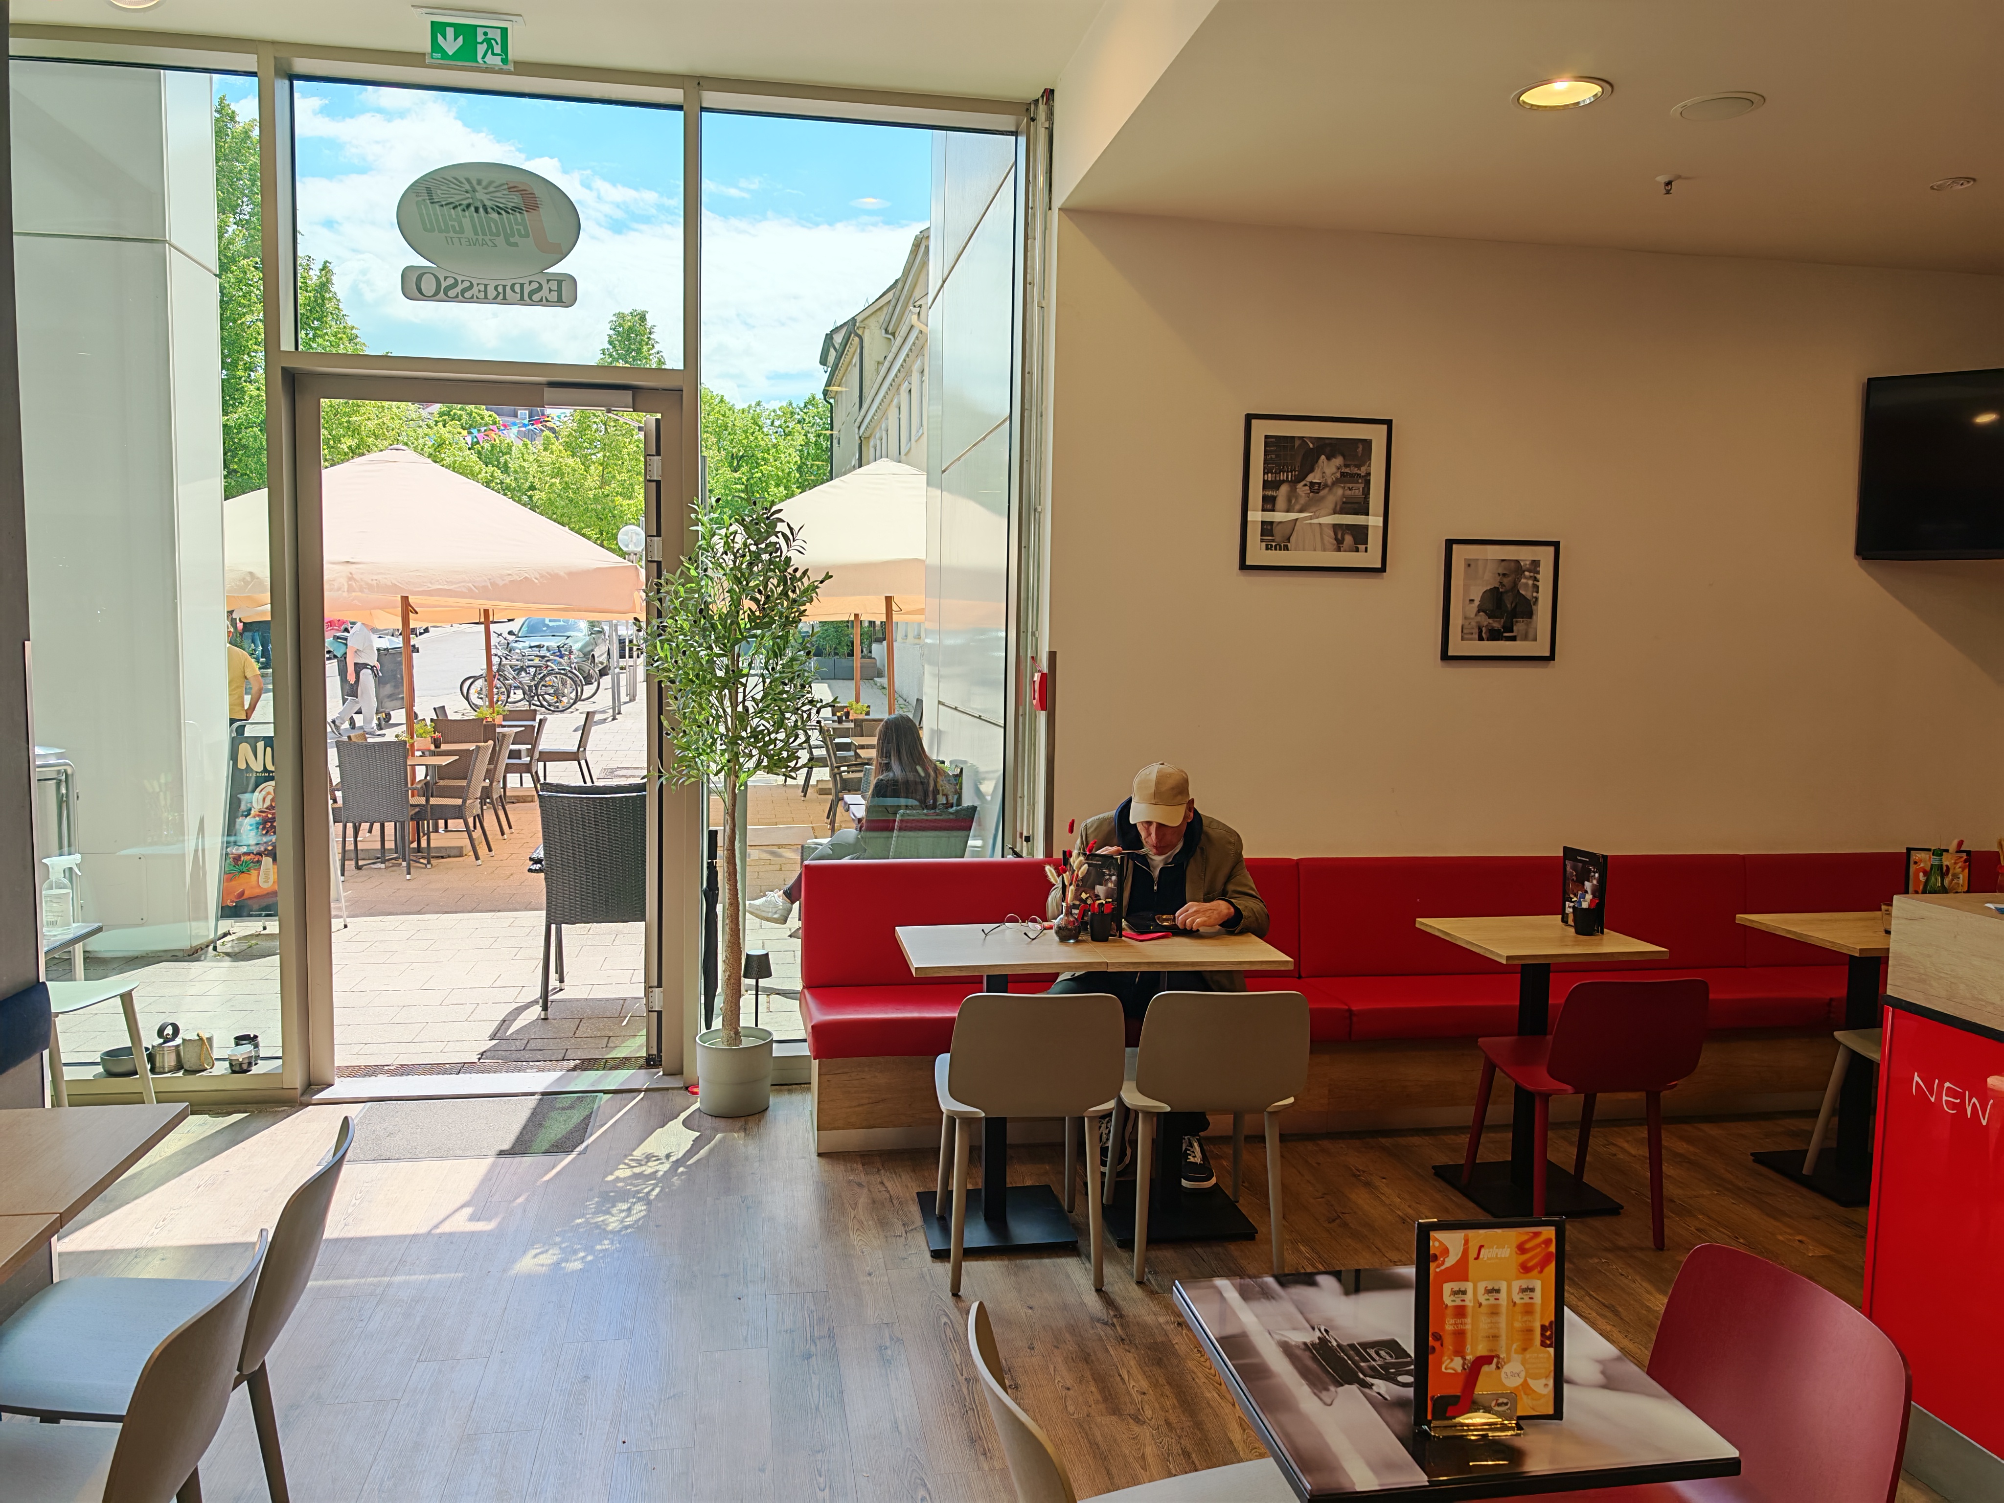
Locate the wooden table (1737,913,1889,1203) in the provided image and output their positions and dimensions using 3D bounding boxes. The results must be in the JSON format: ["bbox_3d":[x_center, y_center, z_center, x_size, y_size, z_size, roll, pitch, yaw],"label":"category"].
[{"bbox_3d":[2.593,0.918,4.194,0.500,0.772,0.499,0,5,-10],"label":"wooden table"}]

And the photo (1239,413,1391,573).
[{"bbox_3d":[1.092,-0.888,4.810,0.530,0.530,0.022,0,5,-9],"label":"photo"}]

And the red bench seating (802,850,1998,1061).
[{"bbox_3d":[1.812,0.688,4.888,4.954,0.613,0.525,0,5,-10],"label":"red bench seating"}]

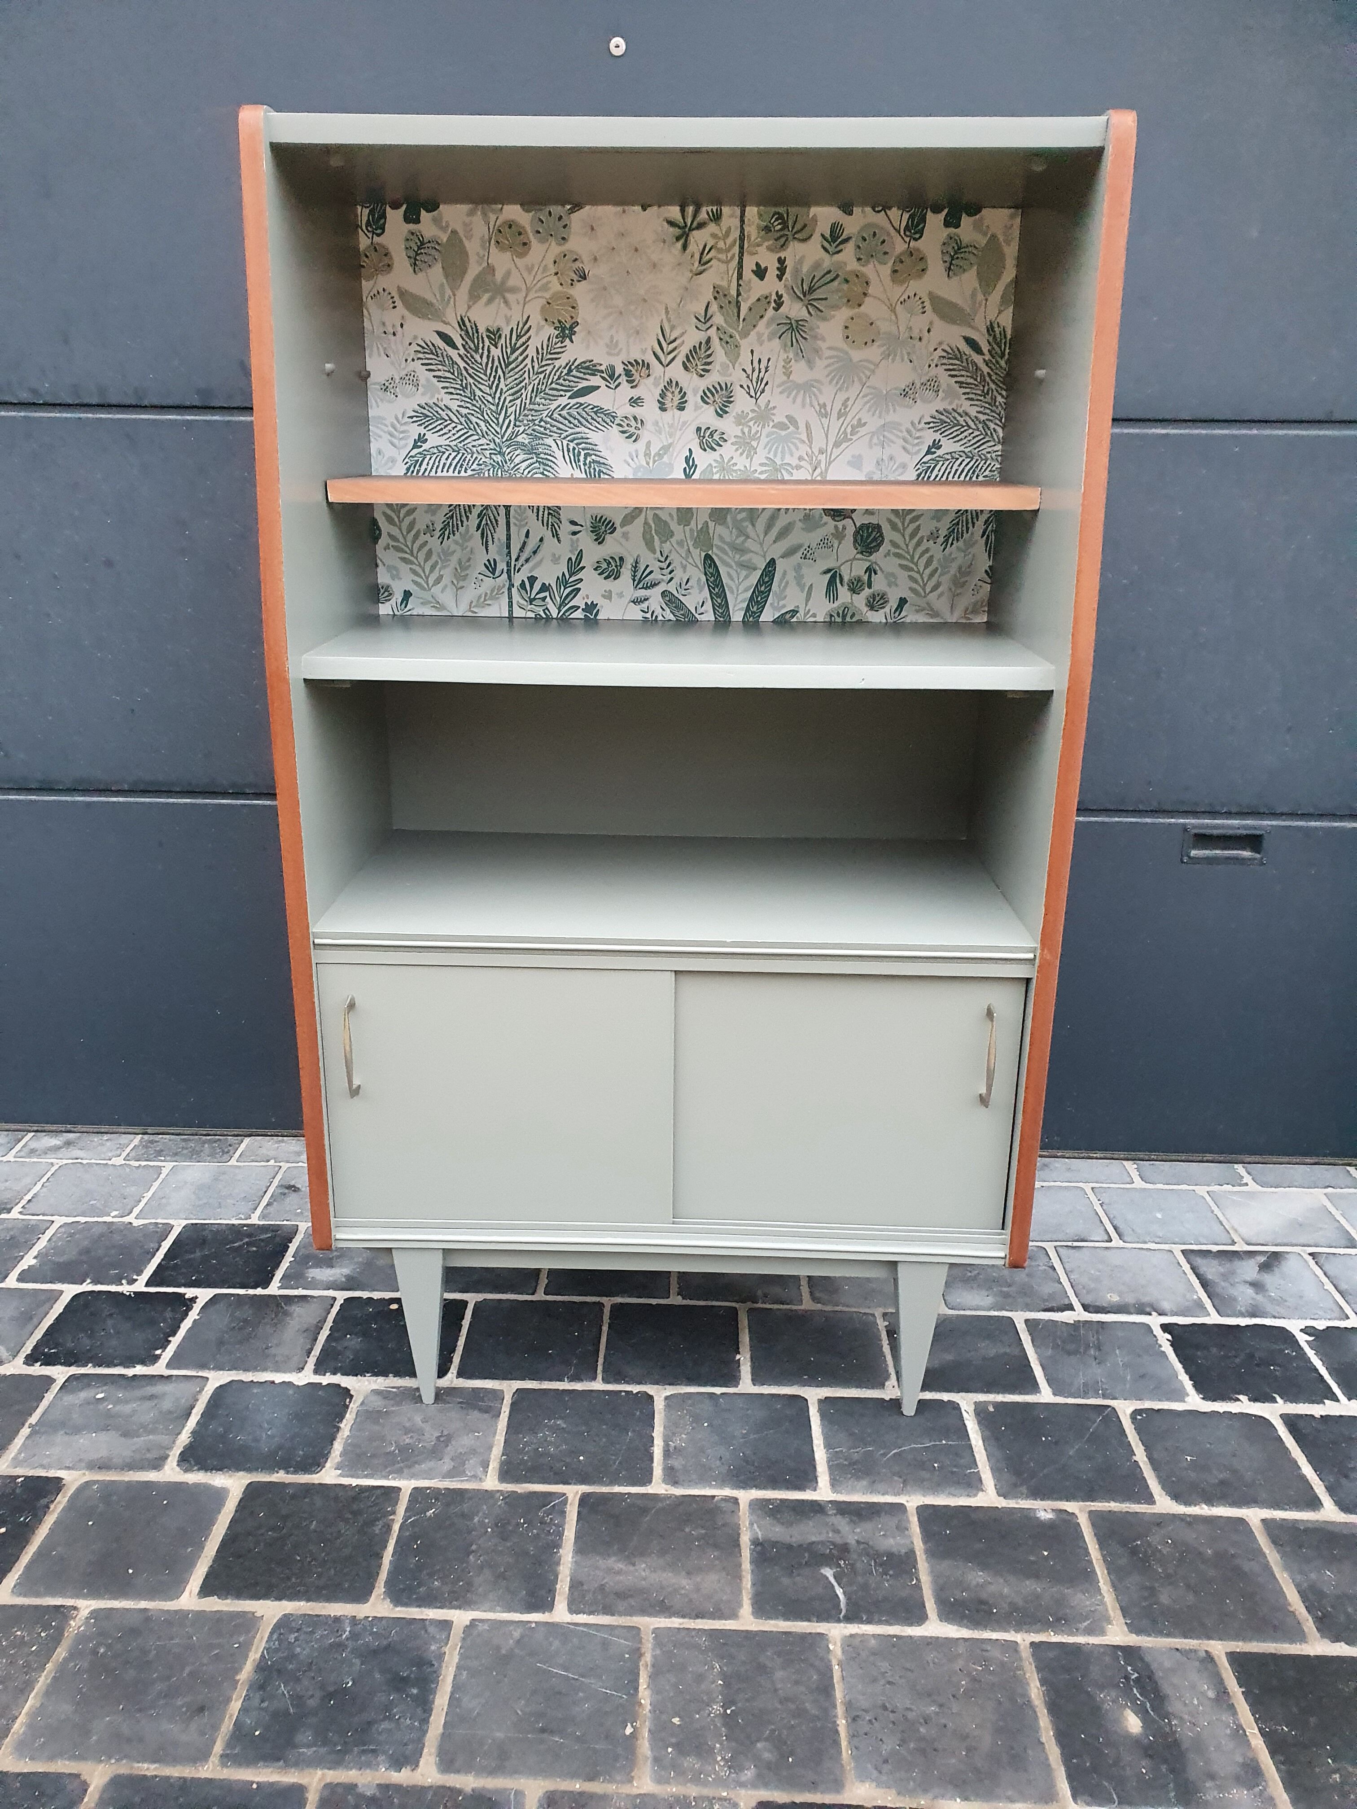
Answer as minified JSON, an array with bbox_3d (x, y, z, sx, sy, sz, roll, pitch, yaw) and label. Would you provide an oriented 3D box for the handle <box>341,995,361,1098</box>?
[{"bbox_3d":[-0.321,0.145,1.330,0.009,0.110,0.030,1,19,1],"label":"handle"}]

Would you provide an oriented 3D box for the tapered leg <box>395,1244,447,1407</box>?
[{"bbox_3d":[-0.270,0.442,1.455,0.053,0.196,0.036,1,19,1],"label":"tapered leg"}]

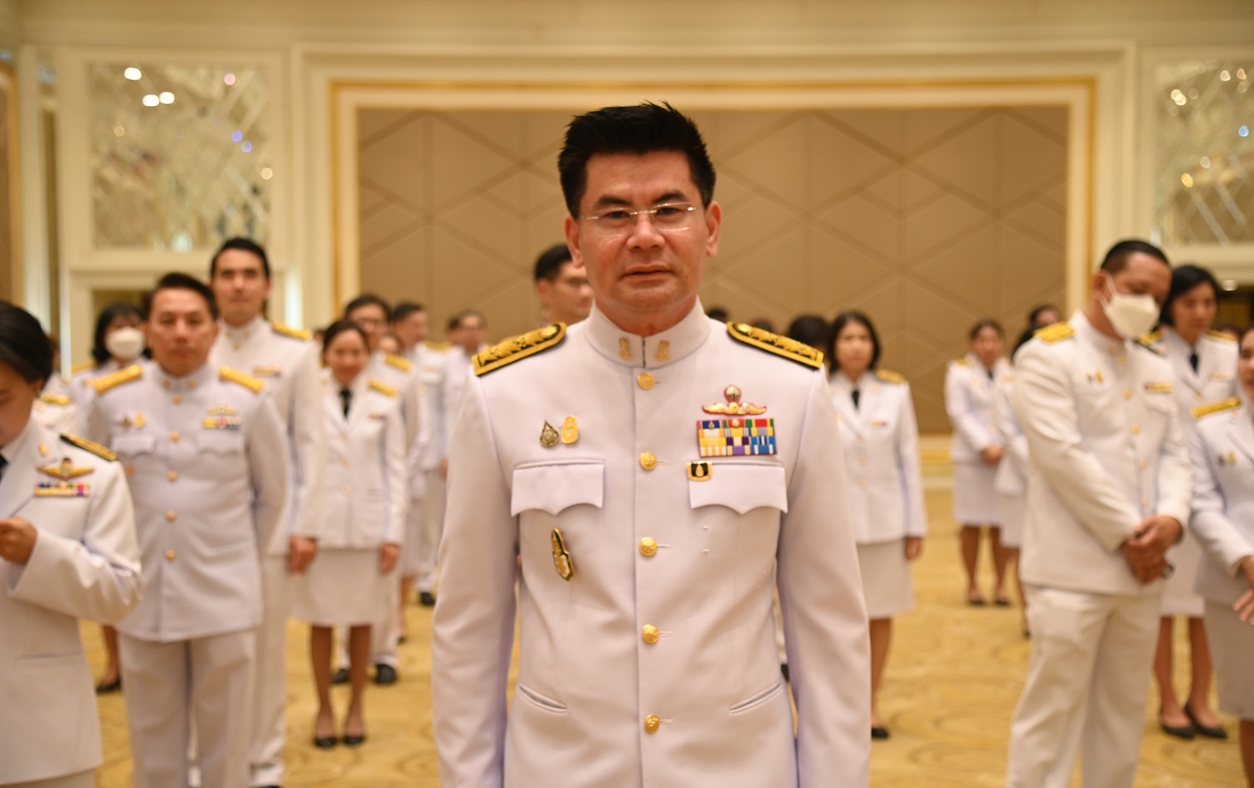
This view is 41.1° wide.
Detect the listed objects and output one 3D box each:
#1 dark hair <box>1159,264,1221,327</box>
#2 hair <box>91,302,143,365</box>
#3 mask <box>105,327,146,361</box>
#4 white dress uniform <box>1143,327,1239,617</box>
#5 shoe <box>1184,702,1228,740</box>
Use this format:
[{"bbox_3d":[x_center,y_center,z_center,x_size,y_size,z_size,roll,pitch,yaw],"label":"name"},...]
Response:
[{"bbox_3d":[2.011,-0.348,5.970,0.215,0.230,0.220,0,1,-3],"label":"dark hair"},{"bbox_3d":[-2.120,-0.255,7.020,0.250,0.265,0.220,0,1,-12],"label":"hair"},{"bbox_3d":[-2.071,-0.206,6.900,0.160,0.138,0.100,0,1,-13],"label":"mask"},{"bbox_3d":[2.015,0.278,5.970,0.440,1.030,0.280,0,1,0],"label":"white dress uniform"},{"bbox_3d":[2.074,1.172,5.980,0.085,0.120,0.245,-1,1,-14],"label":"shoe"}]

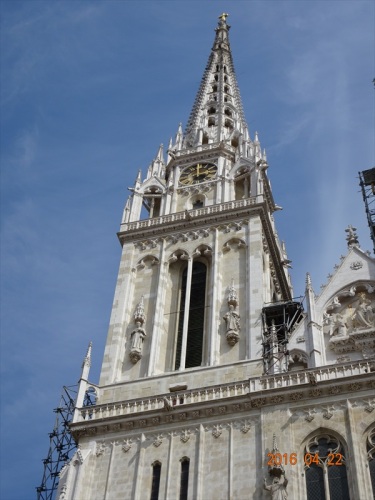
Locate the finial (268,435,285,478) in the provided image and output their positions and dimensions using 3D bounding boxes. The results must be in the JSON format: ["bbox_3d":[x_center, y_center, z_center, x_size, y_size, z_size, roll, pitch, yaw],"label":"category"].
[{"bbox_3d":[4.774,11.066,48.400,0.950,2.922,0.900,-12,-53,13],"label":"finial"}]

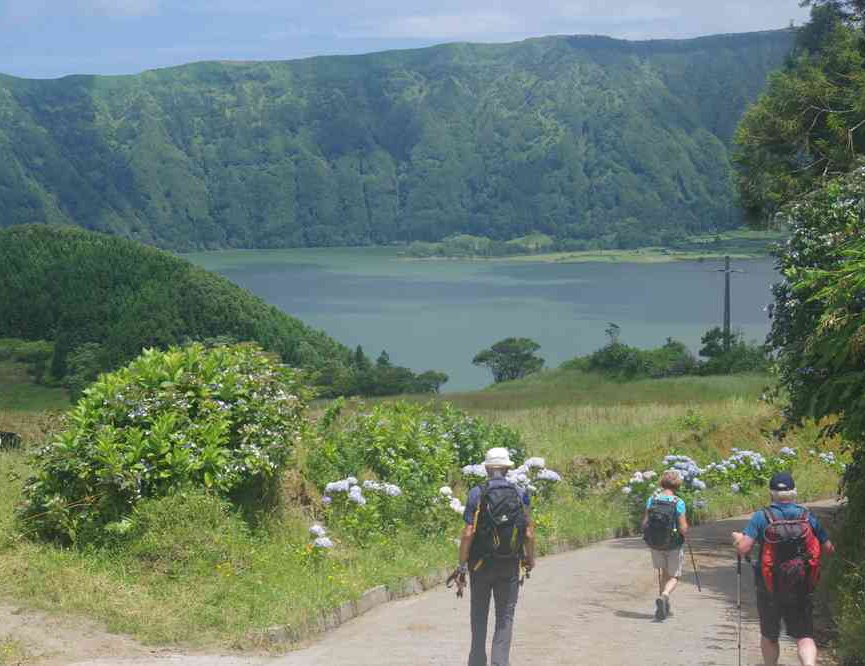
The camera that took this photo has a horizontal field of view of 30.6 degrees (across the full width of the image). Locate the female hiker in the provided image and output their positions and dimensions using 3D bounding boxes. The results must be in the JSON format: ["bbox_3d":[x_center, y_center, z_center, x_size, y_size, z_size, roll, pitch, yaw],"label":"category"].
[{"bbox_3d":[2.534,2.306,17.200,0.530,1.640,0.580,2,5,20],"label":"female hiker"}]

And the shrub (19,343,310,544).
[{"bbox_3d":[-3.474,1.419,20.500,3.700,2.500,3.200,0,5,0],"label":"shrub"}]

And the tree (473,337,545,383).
[{"bbox_3d":[6.086,2.094,125.000,5.600,3.700,5.000,0,5,0],"label":"tree"}]

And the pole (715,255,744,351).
[{"bbox_3d":[22.871,-1.736,122.000,2.150,8.700,0.450,0,5,0],"label":"pole"}]

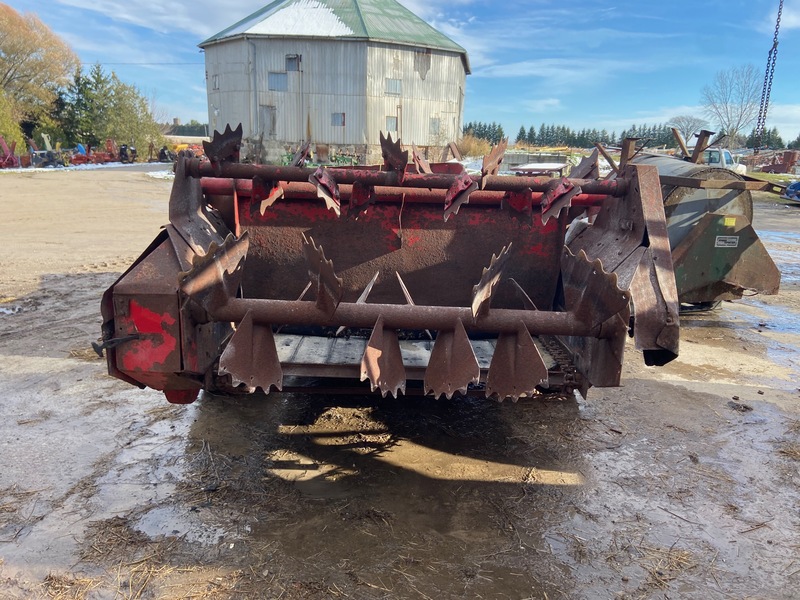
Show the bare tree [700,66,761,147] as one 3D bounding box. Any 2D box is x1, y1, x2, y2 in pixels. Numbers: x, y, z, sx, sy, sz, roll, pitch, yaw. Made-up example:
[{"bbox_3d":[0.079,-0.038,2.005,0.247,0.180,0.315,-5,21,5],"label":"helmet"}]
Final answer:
[{"bbox_3d":[52.251,-30.592,95.000,8.000,12.600,7.800,9,17,26],"label":"bare tree"}]

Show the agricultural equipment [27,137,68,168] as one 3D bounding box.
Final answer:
[{"bbox_3d":[-15.952,-6.773,27.192,1.450,1.480,1.050,-14,21,-43],"label":"agricultural equipment"}]

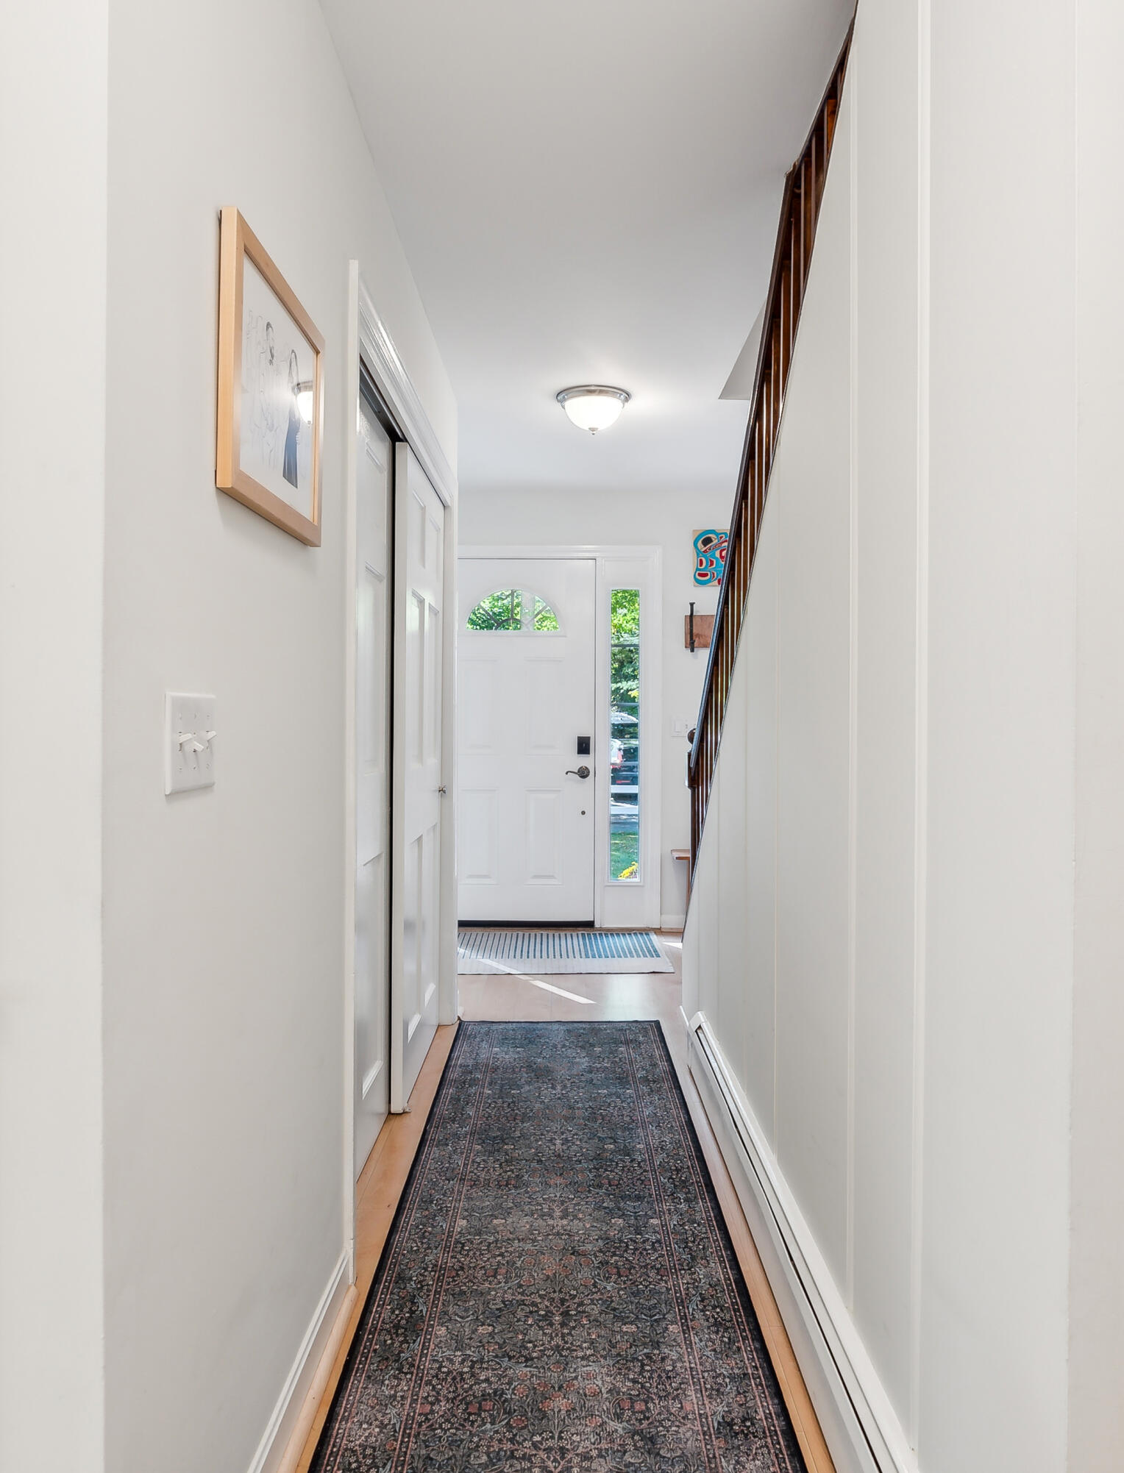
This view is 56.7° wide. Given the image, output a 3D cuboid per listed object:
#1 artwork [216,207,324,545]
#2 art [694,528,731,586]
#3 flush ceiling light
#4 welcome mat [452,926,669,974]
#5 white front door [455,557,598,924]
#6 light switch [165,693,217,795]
[{"bbox_3d":[-0.424,-0.501,1.565,0.025,0.360,0.490,0,1,0],"label":"artwork"},{"bbox_3d":[0.855,-0.983,5.770,0.250,0.315,0.020,0,1,0],"label":"art"},{"bbox_3d":[0.128,-1.280,4.170,0.300,0.155,0.300,0,1,0],"label":"flush ceiling light"},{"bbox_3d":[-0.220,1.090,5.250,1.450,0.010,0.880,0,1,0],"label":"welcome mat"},{"bbox_3d":[-0.258,0.027,5.800,0.914,2.030,0.045,0,1,0],"label":"white front door"},{"bbox_3d":[-0.428,0.007,1.232,0.017,0.114,0.160,0,1,0],"label":"light switch"}]

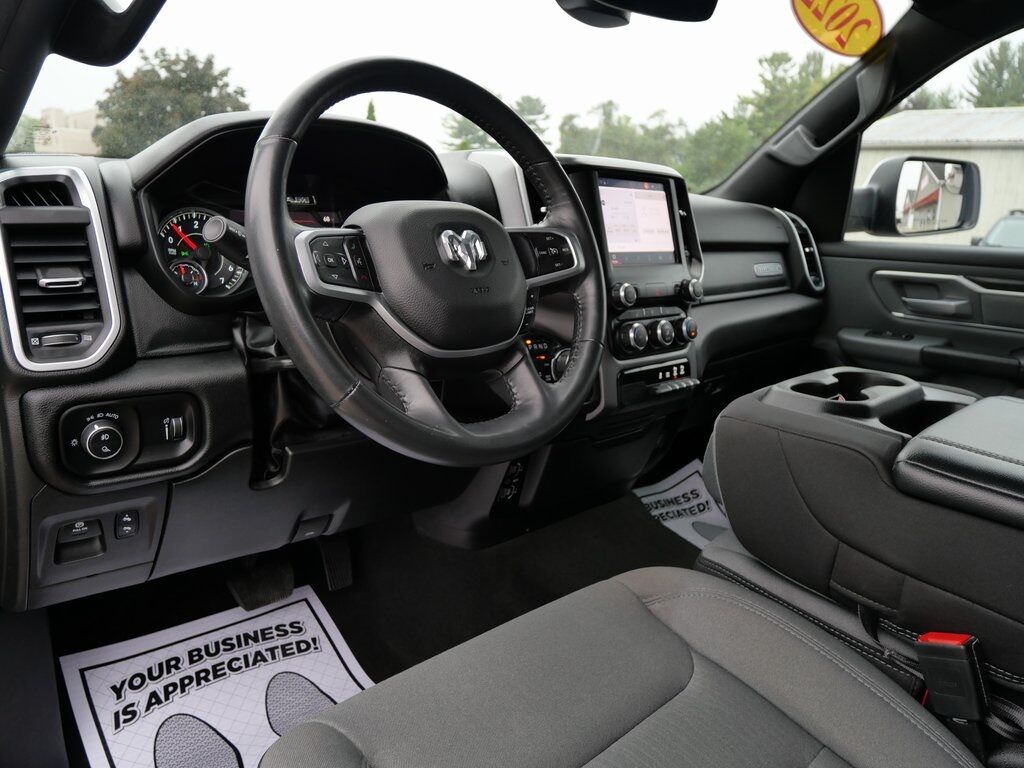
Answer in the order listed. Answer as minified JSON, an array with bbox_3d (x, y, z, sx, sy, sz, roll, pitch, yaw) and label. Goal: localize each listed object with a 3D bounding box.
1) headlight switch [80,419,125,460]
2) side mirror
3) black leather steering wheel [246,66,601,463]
[{"bbox_3d":[-0.378,0.051,0.655,0.033,0.033,0.019,-12,14,-42],"label":"headlight switch"},{"bbox_3d":[0.989,-0.473,1.790,0.285,0.188,0.160,-5,15,-21],"label":"side mirror"},{"bbox_3d":[-0.066,-0.113,0.680,0.390,0.390,0.100,-12,-4,-42],"label":"black leather steering wheel"}]

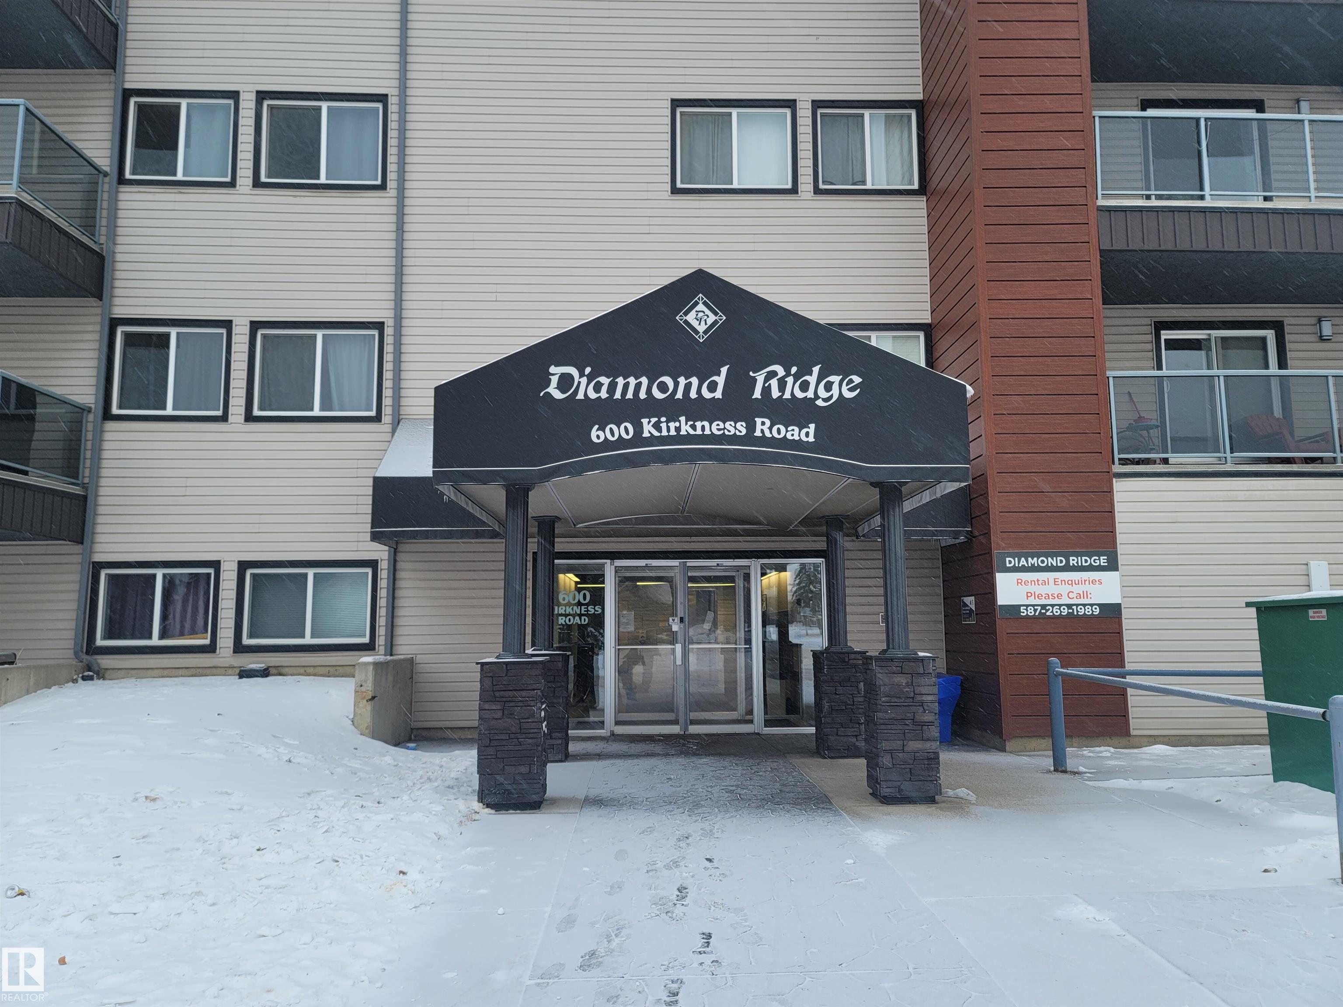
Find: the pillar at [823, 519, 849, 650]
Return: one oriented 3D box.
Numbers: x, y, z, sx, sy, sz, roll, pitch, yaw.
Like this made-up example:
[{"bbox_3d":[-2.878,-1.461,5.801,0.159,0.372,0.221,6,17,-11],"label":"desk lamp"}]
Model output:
[{"bbox_3d":[1.751,0.839,10.245,0.255,1.405,0.255,0,-7,-1],"label":"pillar"}]

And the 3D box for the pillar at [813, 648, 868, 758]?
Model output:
[{"bbox_3d":[1.762,2.082,10.087,0.500,1.101,0.500,0,-7,-1],"label":"pillar"}]

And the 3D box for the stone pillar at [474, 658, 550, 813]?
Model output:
[{"bbox_3d":[-1.237,1.792,7.603,0.500,1.101,0.500,0,-7,-1],"label":"stone pillar"}]

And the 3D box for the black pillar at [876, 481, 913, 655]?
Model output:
[{"bbox_3d":[1.812,0.533,7.841,0.255,1.405,0.255,0,-7,-1],"label":"black pillar"}]

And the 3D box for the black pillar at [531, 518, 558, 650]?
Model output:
[{"bbox_3d":[-1.309,0.855,10.165,0.255,1.405,0.255,0,-7,-1],"label":"black pillar"}]

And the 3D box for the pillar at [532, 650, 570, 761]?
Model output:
[{"bbox_3d":[-1.299,2.098,10.007,0.500,1.101,0.500,0,-7,-1],"label":"pillar"}]

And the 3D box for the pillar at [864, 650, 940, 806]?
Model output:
[{"bbox_3d":[1.823,1.776,7.683,0.500,1.101,0.500,0,-7,-1],"label":"pillar"}]

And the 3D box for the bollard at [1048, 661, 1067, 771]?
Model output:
[{"bbox_3d":[3.593,1.969,9.083,0.120,1.040,0.120,0,-7,-1],"label":"bollard"}]

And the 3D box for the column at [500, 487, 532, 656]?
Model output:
[{"bbox_3d":[-1.248,0.549,7.761,0.255,1.405,0.255,0,-7,-1],"label":"column"}]

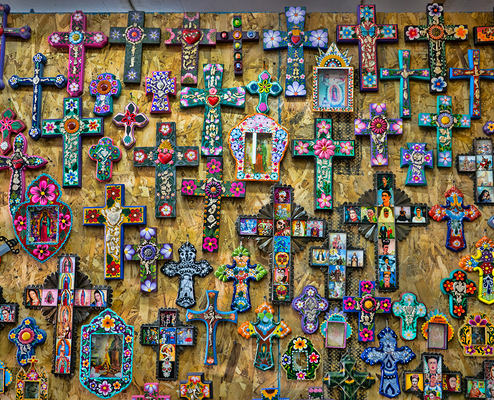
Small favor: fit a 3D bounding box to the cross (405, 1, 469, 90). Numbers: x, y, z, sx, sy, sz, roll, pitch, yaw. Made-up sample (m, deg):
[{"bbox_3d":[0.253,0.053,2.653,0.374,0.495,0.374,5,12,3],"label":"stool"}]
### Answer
[{"bbox_3d":[0.617,-0.492,1.840,0.199,0.296,0.024,0,-6,3],"label":"cross"}]

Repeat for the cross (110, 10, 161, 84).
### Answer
[{"bbox_3d":[-0.376,-0.513,1.918,0.167,0.242,0.032,2,-6,0],"label":"cross"}]

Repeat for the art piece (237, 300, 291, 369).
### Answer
[{"bbox_3d":[0.058,0.437,1.820,0.171,0.214,0.028,1,-6,0],"label":"art piece"}]

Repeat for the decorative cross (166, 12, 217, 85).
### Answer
[{"bbox_3d":[-0.188,-0.506,1.916,0.171,0.247,0.035,1,-6,0],"label":"decorative cross"}]

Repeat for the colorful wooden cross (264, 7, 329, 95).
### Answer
[{"bbox_3d":[0.161,-0.487,1.867,0.210,0.301,0.023,0,-6,3],"label":"colorful wooden cross"}]

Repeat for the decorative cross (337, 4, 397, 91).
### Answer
[{"bbox_3d":[0.396,-0.497,1.853,0.196,0.288,0.025,-1,-6,3],"label":"decorative cross"}]

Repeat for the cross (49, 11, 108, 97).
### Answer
[{"bbox_3d":[-0.568,-0.491,1.916,0.196,0.288,0.032,1,-6,0],"label":"cross"}]

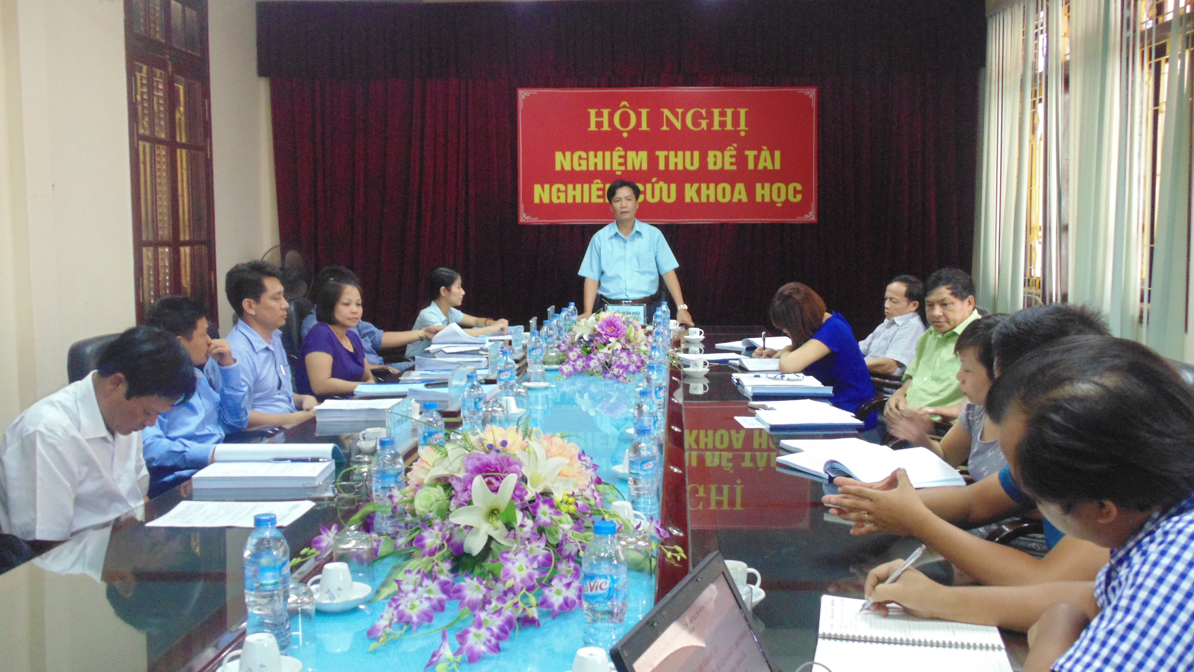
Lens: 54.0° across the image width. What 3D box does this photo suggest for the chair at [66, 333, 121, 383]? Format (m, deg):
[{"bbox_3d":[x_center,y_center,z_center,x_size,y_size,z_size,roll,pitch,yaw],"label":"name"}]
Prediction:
[{"bbox_3d":[-1.071,0.519,3.330,0.660,1.060,0.620,0,5,4],"label":"chair"}]

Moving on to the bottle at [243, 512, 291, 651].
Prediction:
[{"bbox_3d":[-0.488,0.363,1.727,0.067,0.198,0.067,0,5,4],"label":"bottle"}]

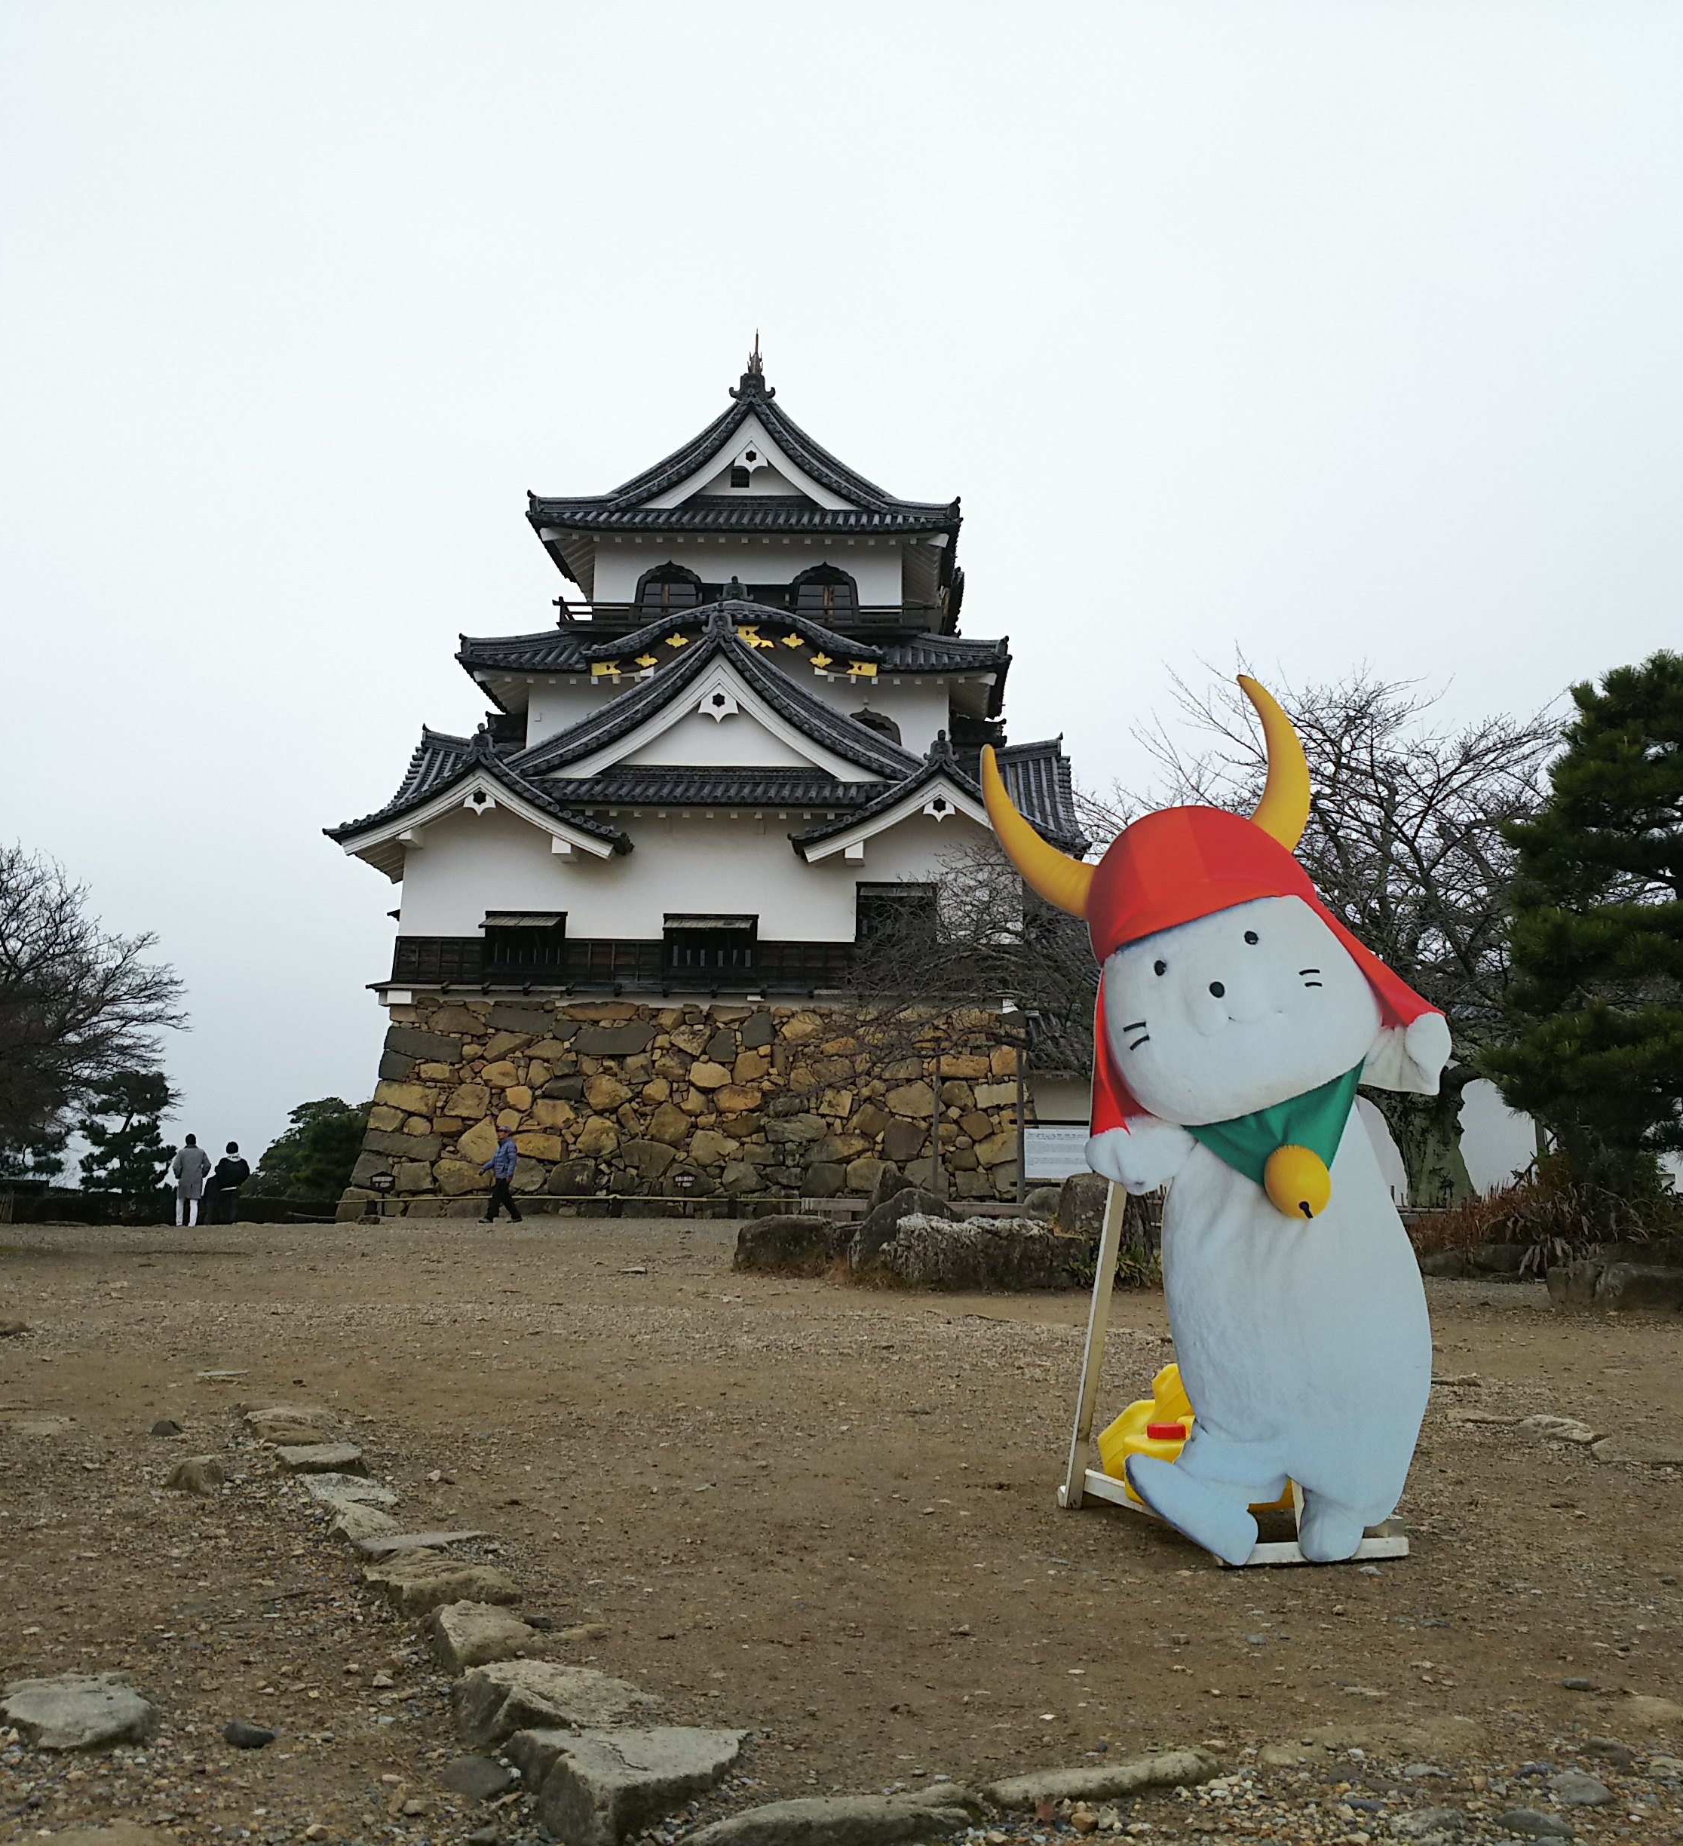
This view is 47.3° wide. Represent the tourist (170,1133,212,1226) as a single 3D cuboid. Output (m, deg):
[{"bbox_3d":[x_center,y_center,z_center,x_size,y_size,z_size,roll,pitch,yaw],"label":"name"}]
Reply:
[{"bbox_3d":[-11.384,4.452,33.697,0.620,1.680,0.420,1,-7,0],"label":"tourist"}]

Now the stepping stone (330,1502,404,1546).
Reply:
[{"bbox_3d":[-0.903,1.166,3.664,0.135,0.065,0.220,3,-8,-14],"label":"stepping stone"}]

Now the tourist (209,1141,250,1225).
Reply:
[{"bbox_3d":[-11.435,4.888,35.956,0.600,1.552,0.420,2,-8,-11],"label":"tourist"}]

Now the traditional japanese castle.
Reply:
[{"bbox_3d":[-2.560,-3.383,48.900,16.200,20.800,18.500,0,-7,2],"label":"traditional japanese castle"}]

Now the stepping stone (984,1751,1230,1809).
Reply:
[{"bbox_3d":[0.326,1.050,2.355,0.300,0.050,0.090,3,-8,-17],"label":"stepping stone"}]

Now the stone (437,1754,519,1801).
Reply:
[{"bbox_3d":[-0.425,0.992,2.245,0.085,0.040,0.100,6,-9,-32],"label":"stone"}]

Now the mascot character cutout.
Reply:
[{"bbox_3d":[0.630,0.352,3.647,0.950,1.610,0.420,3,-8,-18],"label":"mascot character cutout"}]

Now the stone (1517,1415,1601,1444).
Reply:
[{"bbox_3d":[3.788,2.668,10.147,0.410,0.110,0.300,1,-7,0],"label":"stone"}]

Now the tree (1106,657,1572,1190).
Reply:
[{"bbox_3d":[6.594,0.515,25.315,5.900,7.700,5.600,1,-7,0],"label":"tree"}]

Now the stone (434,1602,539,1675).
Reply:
[{"bbox_3d":[-0.529,1.040,2.802,0.140,0.060,0.220,3,-8,-19],"label":"stone"}]

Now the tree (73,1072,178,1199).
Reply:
[{"bbox_3d":[-14.606,4.578,39.227,2.050,3.140,2.000,3,-9,-20],"label":"tree"}]

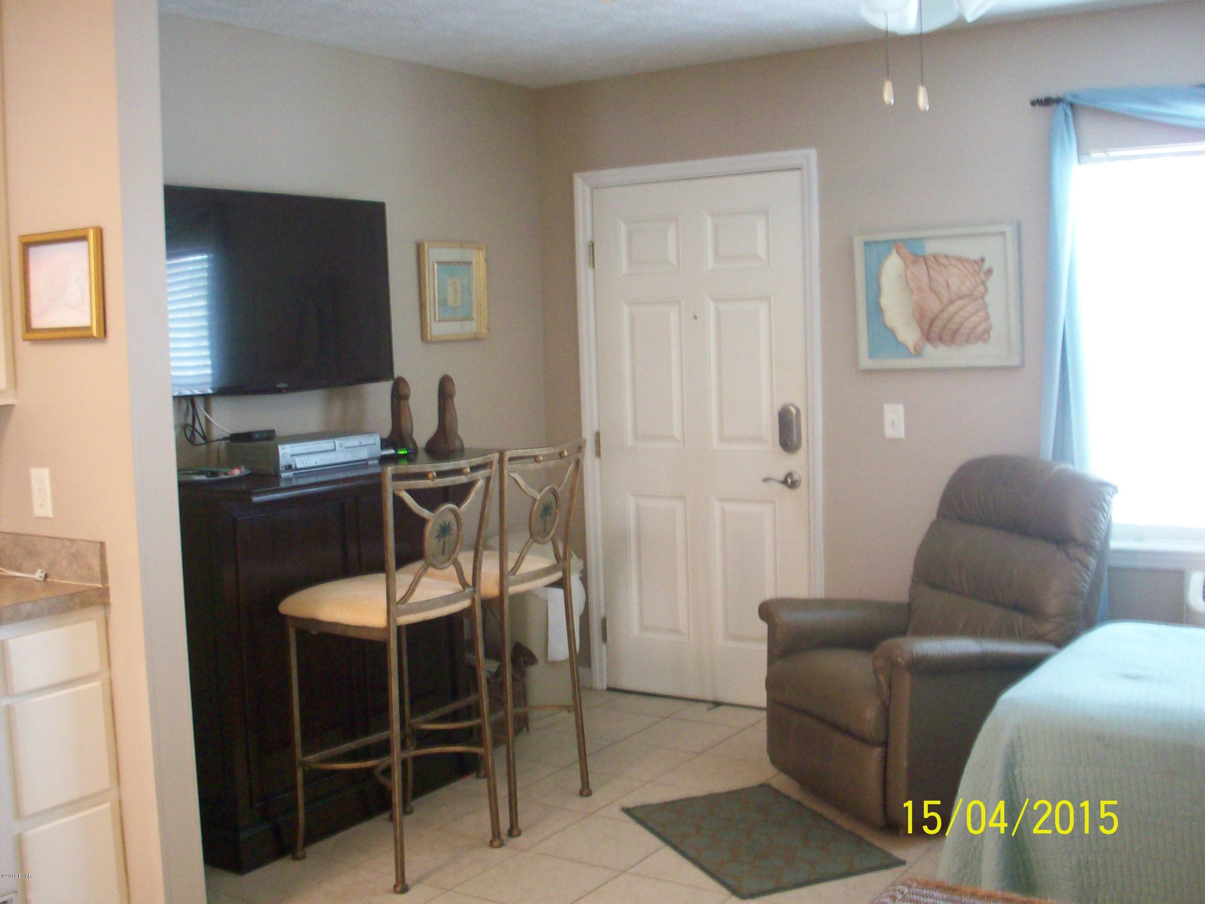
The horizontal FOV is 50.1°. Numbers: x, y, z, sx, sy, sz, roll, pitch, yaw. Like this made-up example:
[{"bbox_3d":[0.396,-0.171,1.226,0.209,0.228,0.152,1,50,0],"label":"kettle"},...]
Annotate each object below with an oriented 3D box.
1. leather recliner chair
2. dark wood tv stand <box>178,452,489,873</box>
[{"bbox_3d":[1.042,0.554,4.016,0.870,1.020,0.798,-3,5,-22],"label":"leather recliner chair"},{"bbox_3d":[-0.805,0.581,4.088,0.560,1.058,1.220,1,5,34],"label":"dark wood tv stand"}]

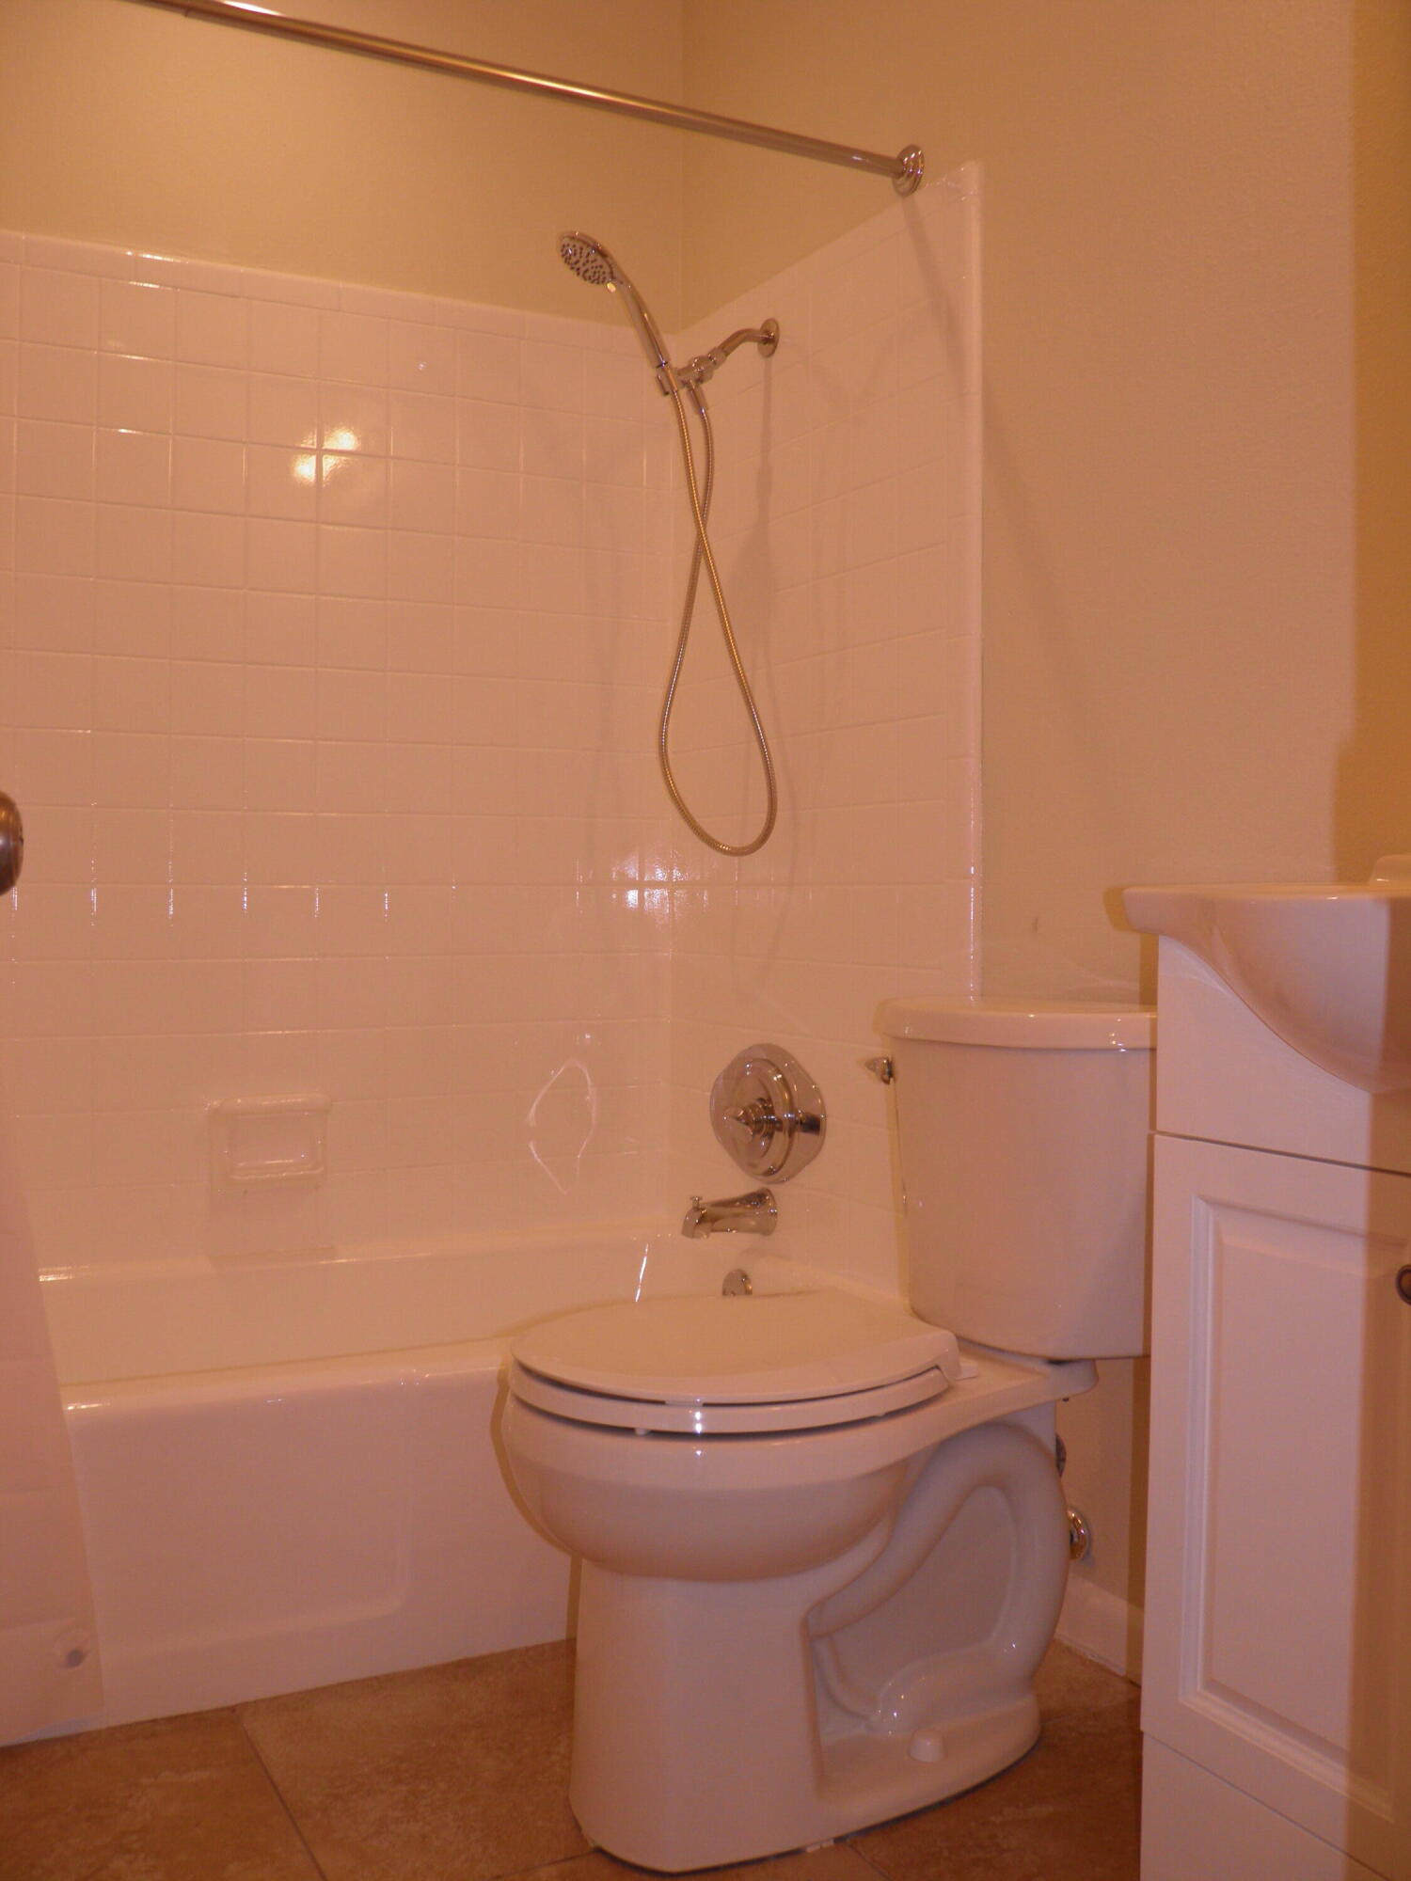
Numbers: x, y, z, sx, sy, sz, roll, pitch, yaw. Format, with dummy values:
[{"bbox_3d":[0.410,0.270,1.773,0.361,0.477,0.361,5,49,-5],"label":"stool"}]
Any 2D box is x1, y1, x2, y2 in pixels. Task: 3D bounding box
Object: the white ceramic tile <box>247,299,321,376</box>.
[{"bbox_3d":[-0.631,-0.899,2.438,0.108,0.108,0.009,-1,2,-28],"label":"white ceramic tile"}]

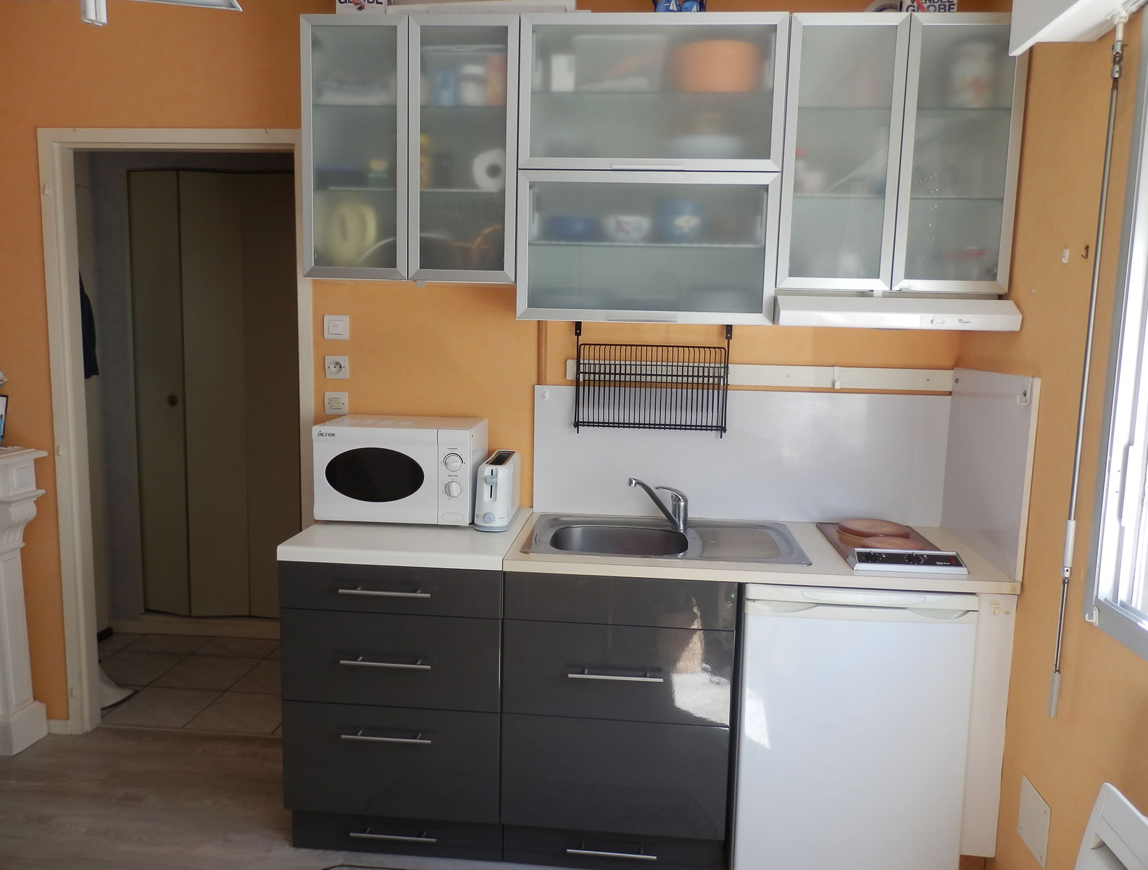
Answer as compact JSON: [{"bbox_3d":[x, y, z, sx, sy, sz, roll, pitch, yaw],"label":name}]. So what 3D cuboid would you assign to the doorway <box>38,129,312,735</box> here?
[{"bbox_3d":[-1.325,0.042,2.885,0.915,2.093,0.110,2,7,4],"label":"doorway"}]

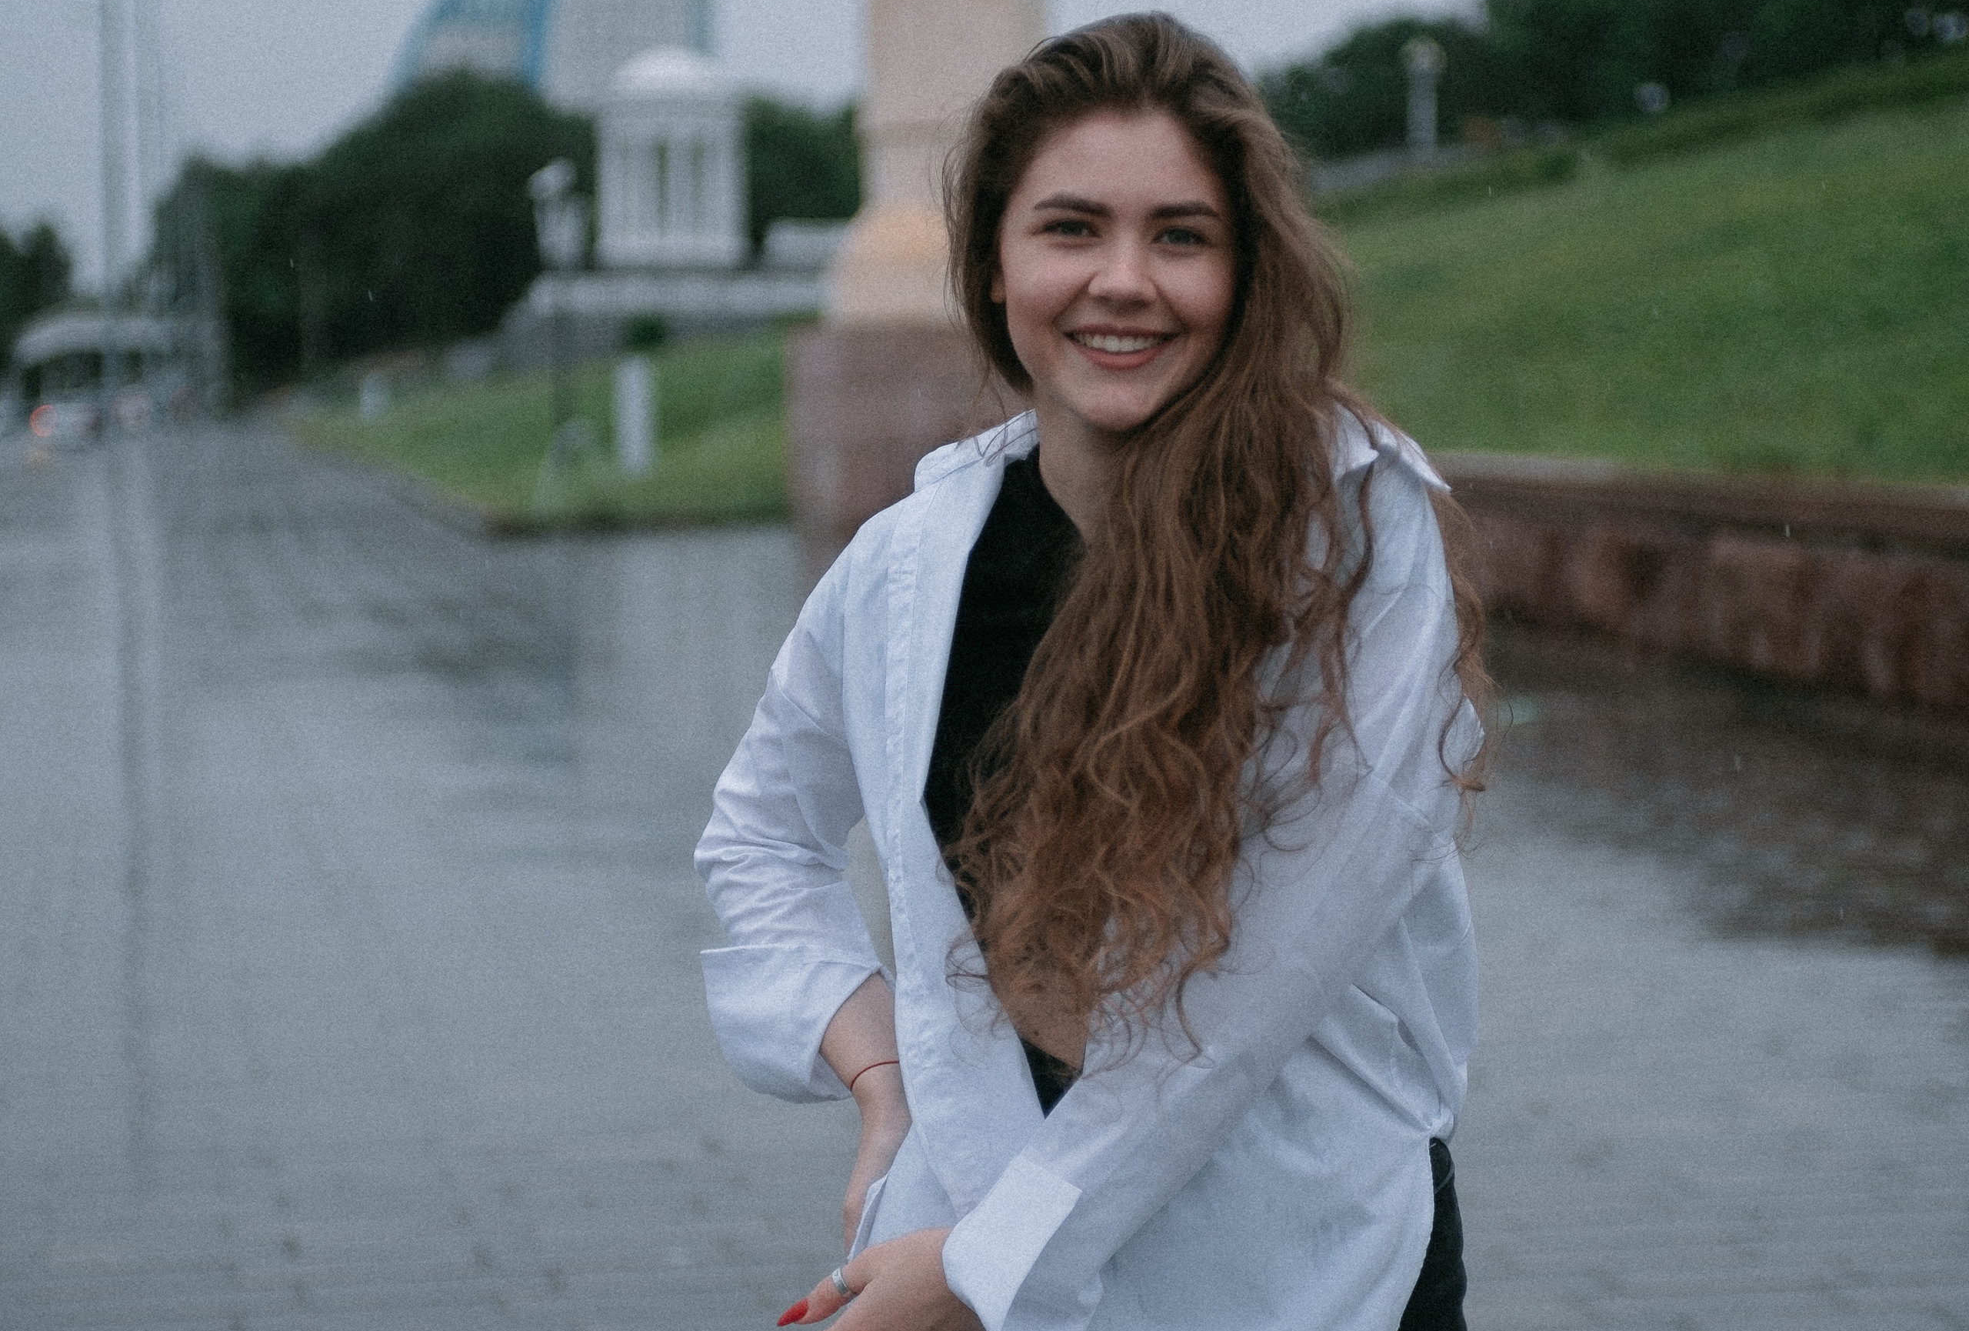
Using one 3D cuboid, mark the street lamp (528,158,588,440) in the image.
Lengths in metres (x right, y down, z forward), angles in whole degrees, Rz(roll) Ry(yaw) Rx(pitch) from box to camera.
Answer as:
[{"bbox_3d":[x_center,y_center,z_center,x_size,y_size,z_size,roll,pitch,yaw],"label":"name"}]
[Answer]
[{"bbox_3d":[-4.911,-4.179,50.000,0.620,3.250,0.620,-1,4,-6],"label":"street lamp"}]

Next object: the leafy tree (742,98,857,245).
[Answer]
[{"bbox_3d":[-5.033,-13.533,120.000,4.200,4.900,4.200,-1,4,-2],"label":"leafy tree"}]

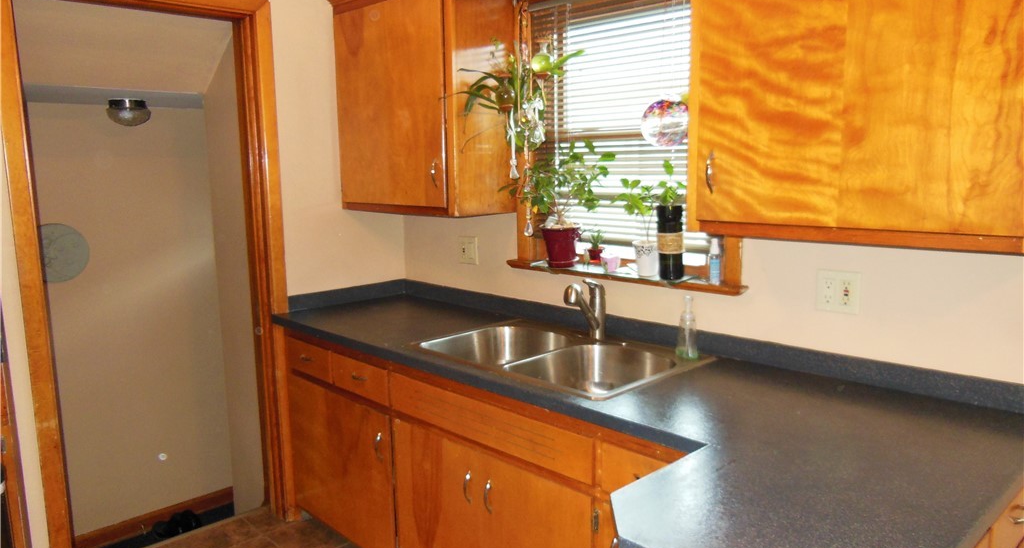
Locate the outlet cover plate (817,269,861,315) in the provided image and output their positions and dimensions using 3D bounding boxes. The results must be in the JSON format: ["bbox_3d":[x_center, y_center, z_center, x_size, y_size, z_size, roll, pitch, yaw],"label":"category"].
[{"bbox_3d":[0.877,0.048,1.988,0.009,0.113,0.115,-9,11,-43],"label":"outlet cover plate"}]

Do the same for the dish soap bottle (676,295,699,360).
[{"bbox_3d":[0.528,0.152,2.214,0.065,0.196,0.065,-1,8,0],"label":"dish soap bottle"}]

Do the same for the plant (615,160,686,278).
[{"bbox_3d":[0.455,-0.182,2.369,0.136,0.378,0.245,-9,11,-43],"label":"plant"}]

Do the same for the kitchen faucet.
[{"bbox_3d":[0.233,0.124,2.379,0.057,0.207,0.211,4,10,32],"label":"kitchen faucet"}]

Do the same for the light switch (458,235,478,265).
[{"bbox_3d":[-0.179,-0.098,3.084,0.009,0.114,0.114,-9,11,-43],"label":"light switch"}]

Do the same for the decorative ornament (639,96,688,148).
[{"bbox_3d":[0.417,-0.411,2.006,0.128,0.130,0.128,-1,8,0],"label":"decorative ornament"}]

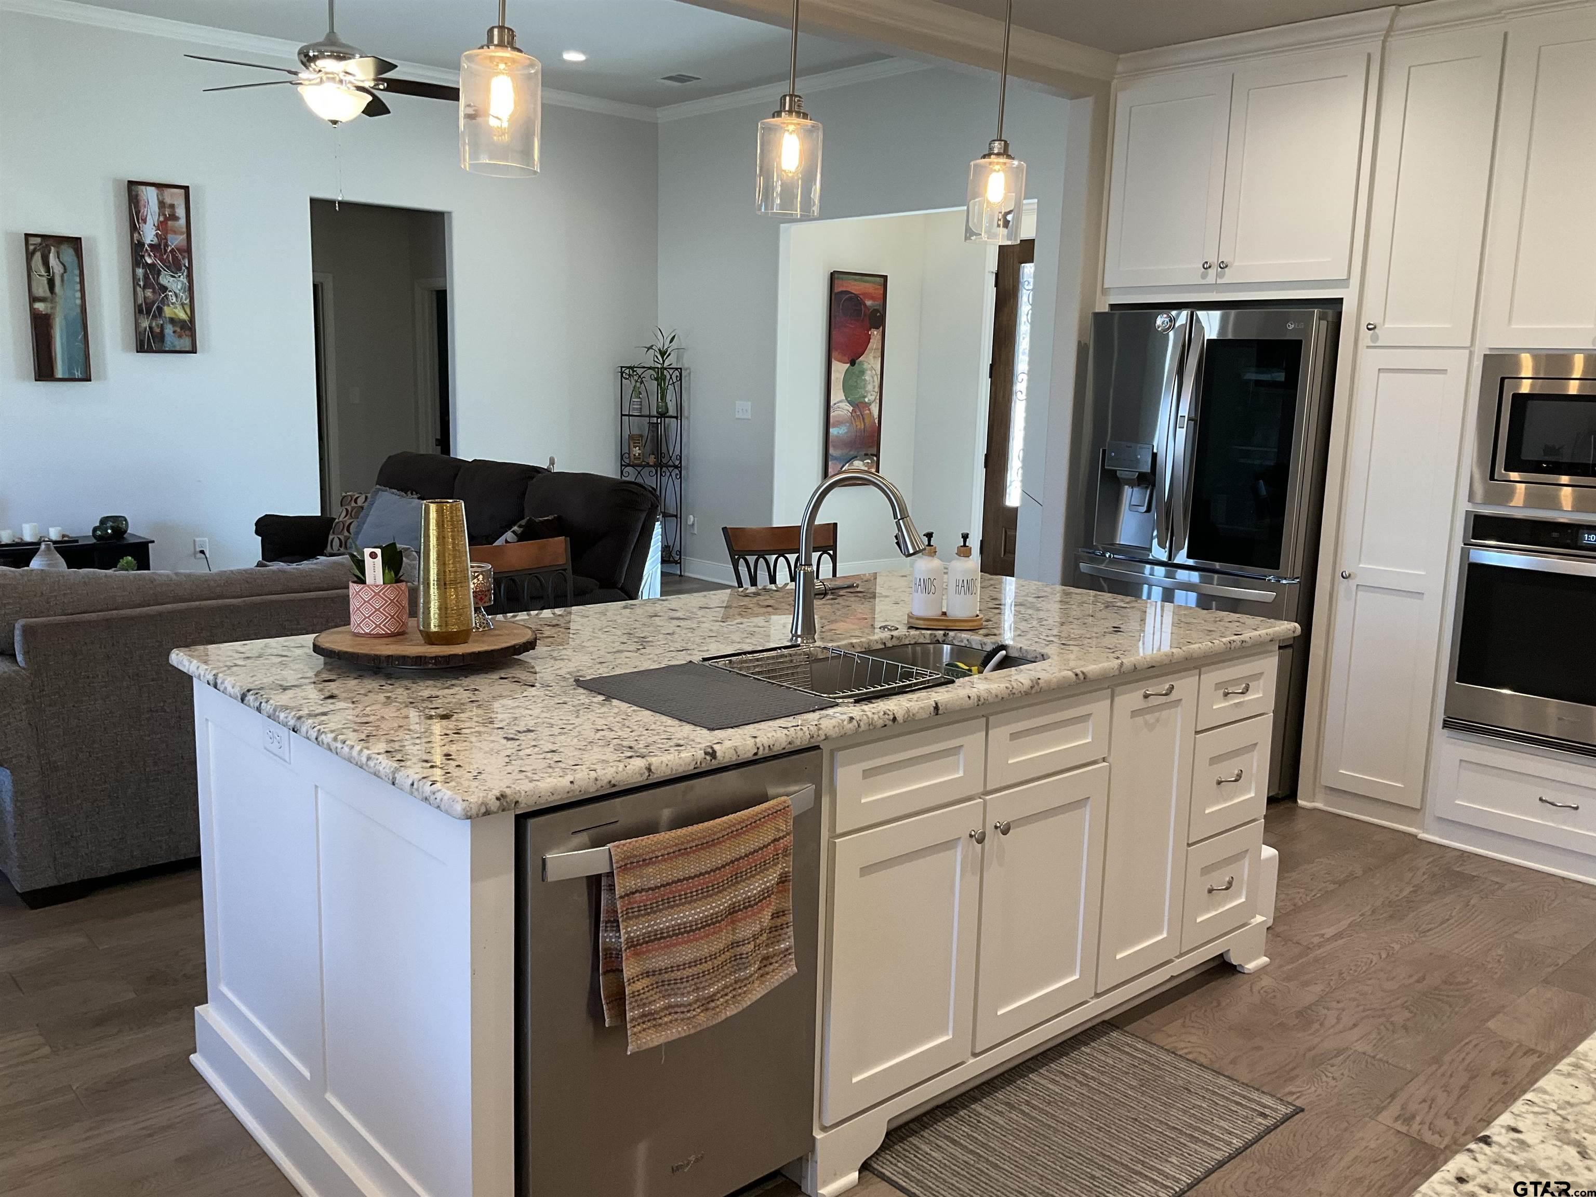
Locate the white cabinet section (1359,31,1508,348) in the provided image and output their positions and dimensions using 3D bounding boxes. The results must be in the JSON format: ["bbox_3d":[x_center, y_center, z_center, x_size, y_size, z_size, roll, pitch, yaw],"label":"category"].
[{"bbox_3d":[2.312,-1.368,4.617,0.560,1.000,0.378,-7,13,-41],"label":"white cabinet section"}]

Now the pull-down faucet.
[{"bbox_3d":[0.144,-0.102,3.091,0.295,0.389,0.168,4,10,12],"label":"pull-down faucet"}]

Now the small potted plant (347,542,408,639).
[{"bbox_3d":[-0.877,-0.021,2.796,0.125,0.189,0.120,-1,10,-17],"label":"small potted plant"}]

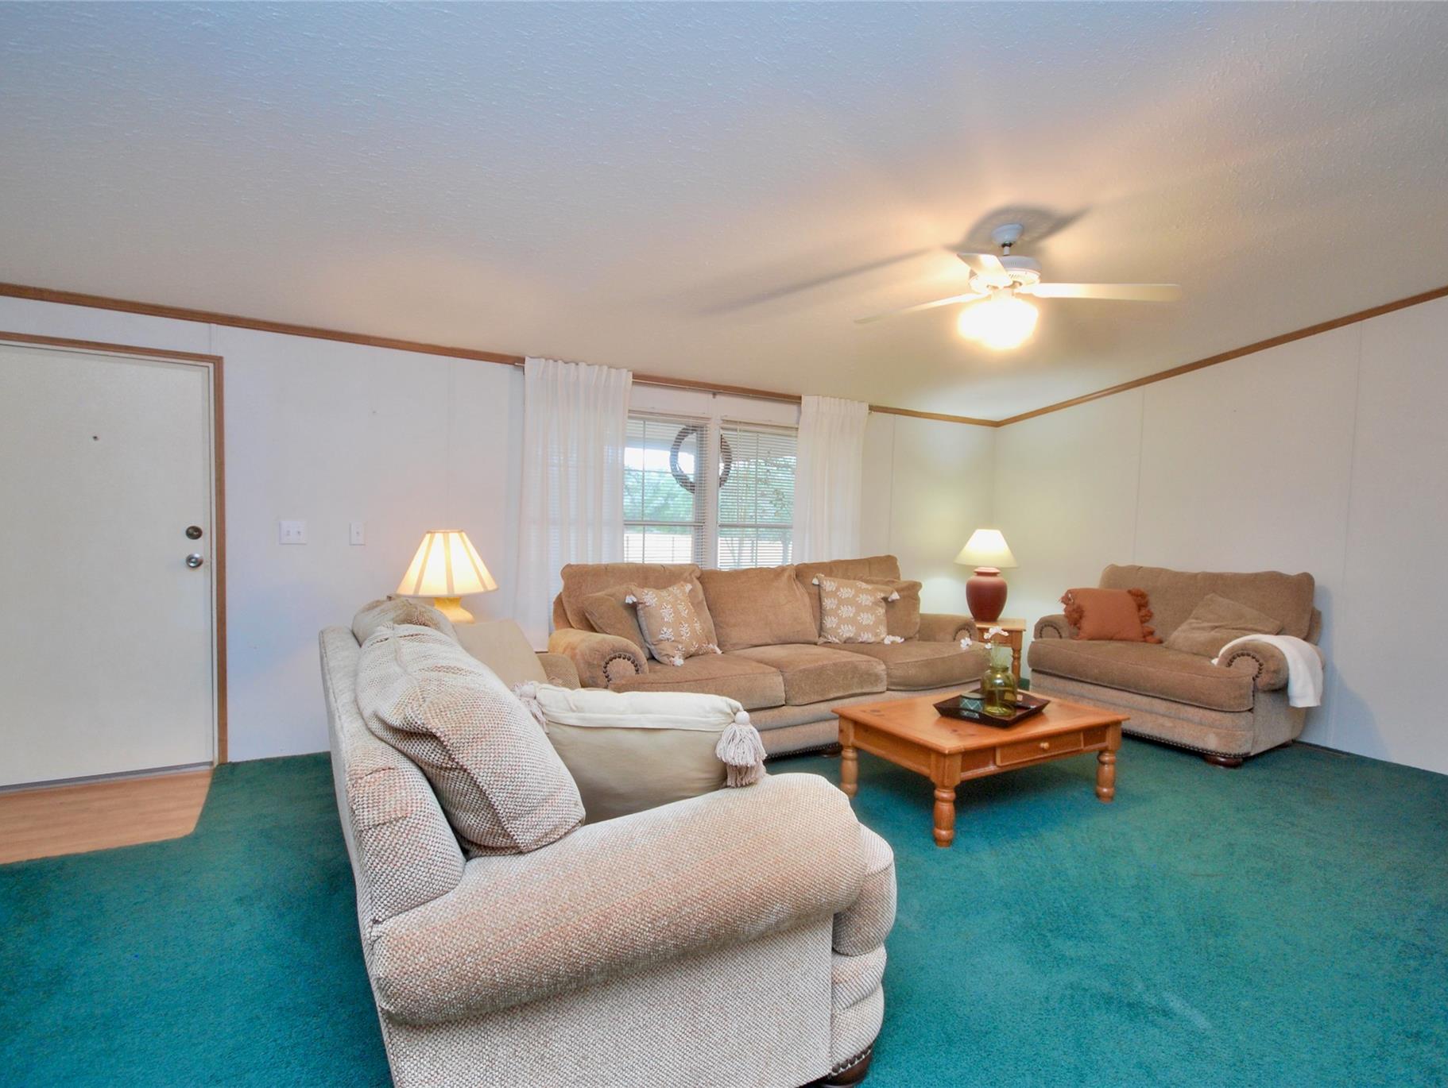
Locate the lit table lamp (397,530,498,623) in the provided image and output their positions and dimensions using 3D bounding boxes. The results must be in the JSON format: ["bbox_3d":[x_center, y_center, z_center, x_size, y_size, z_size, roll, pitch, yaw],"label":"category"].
[{"bbox_3d":[-1.240,0.246,3.031,0.430,0.610,0.430,0,3,-31],"label":"lit table lamp"}]

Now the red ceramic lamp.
[{"bbox_3d":[1.914,0.238,4.986,0.420,0.650,0.420,0,3,-31],"label":"red ceramic lamp"}]

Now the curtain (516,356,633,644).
[{"bbox_3d":[-0.888,-0.040,4.098,0.700,2.020,0.120,0,3,-31],"label":"curtain"}]

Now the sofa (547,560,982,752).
[{"bbox_3d":[0.334,0.636,4.043,2.520,0.980,0.990,0,3,-29],"label":"sofa"}]

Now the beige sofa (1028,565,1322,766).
[{"bbox_3d":[2.898,0.685,4.441,0.930,0.980,1.420,-1,4,-41],"label":"beige sofa"}]

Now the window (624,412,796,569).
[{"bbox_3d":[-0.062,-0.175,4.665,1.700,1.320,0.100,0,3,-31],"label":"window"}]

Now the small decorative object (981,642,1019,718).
[{"bbox_3d":[1.252,0.624,3.088,0.160,0.300,0.160,0,3,-31],"label":"small decorative object"}]

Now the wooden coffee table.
[{"bbox_3d":[1.174,0.986,3.116,1.140,0.410,0.630,0,3,-28],"label":"wooden coffee table"}]

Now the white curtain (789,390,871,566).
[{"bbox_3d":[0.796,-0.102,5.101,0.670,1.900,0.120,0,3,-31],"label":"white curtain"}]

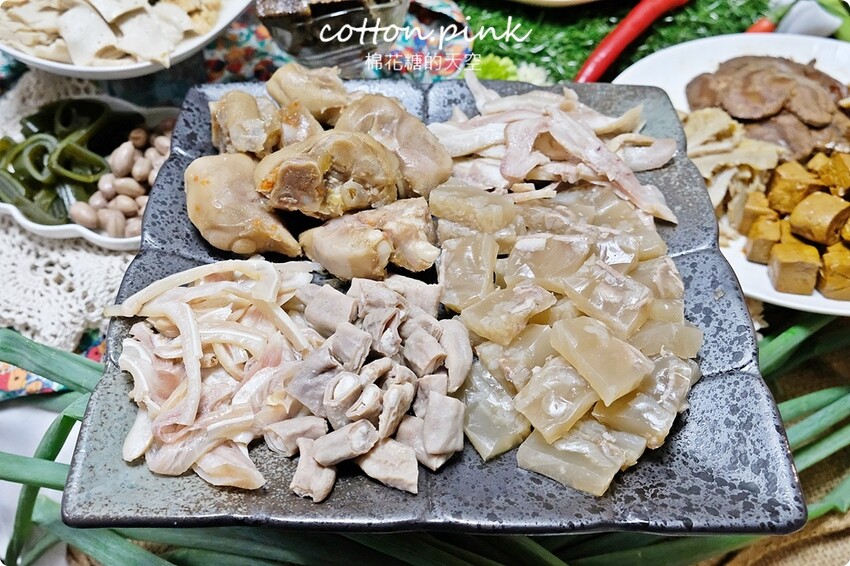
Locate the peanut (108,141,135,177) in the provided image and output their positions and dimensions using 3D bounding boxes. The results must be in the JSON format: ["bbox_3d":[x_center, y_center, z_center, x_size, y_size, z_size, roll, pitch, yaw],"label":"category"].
[{"bbox_3d":[-0.164,-0.067,0.408,0.012,0.011,0.021,16,68,12],"label":"peanut"}]

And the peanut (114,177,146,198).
[{"bbox_3d":[-0.157,-0.051,0.400,0.019,0.010,0.010,16,54,12],"label":"peanut"}]

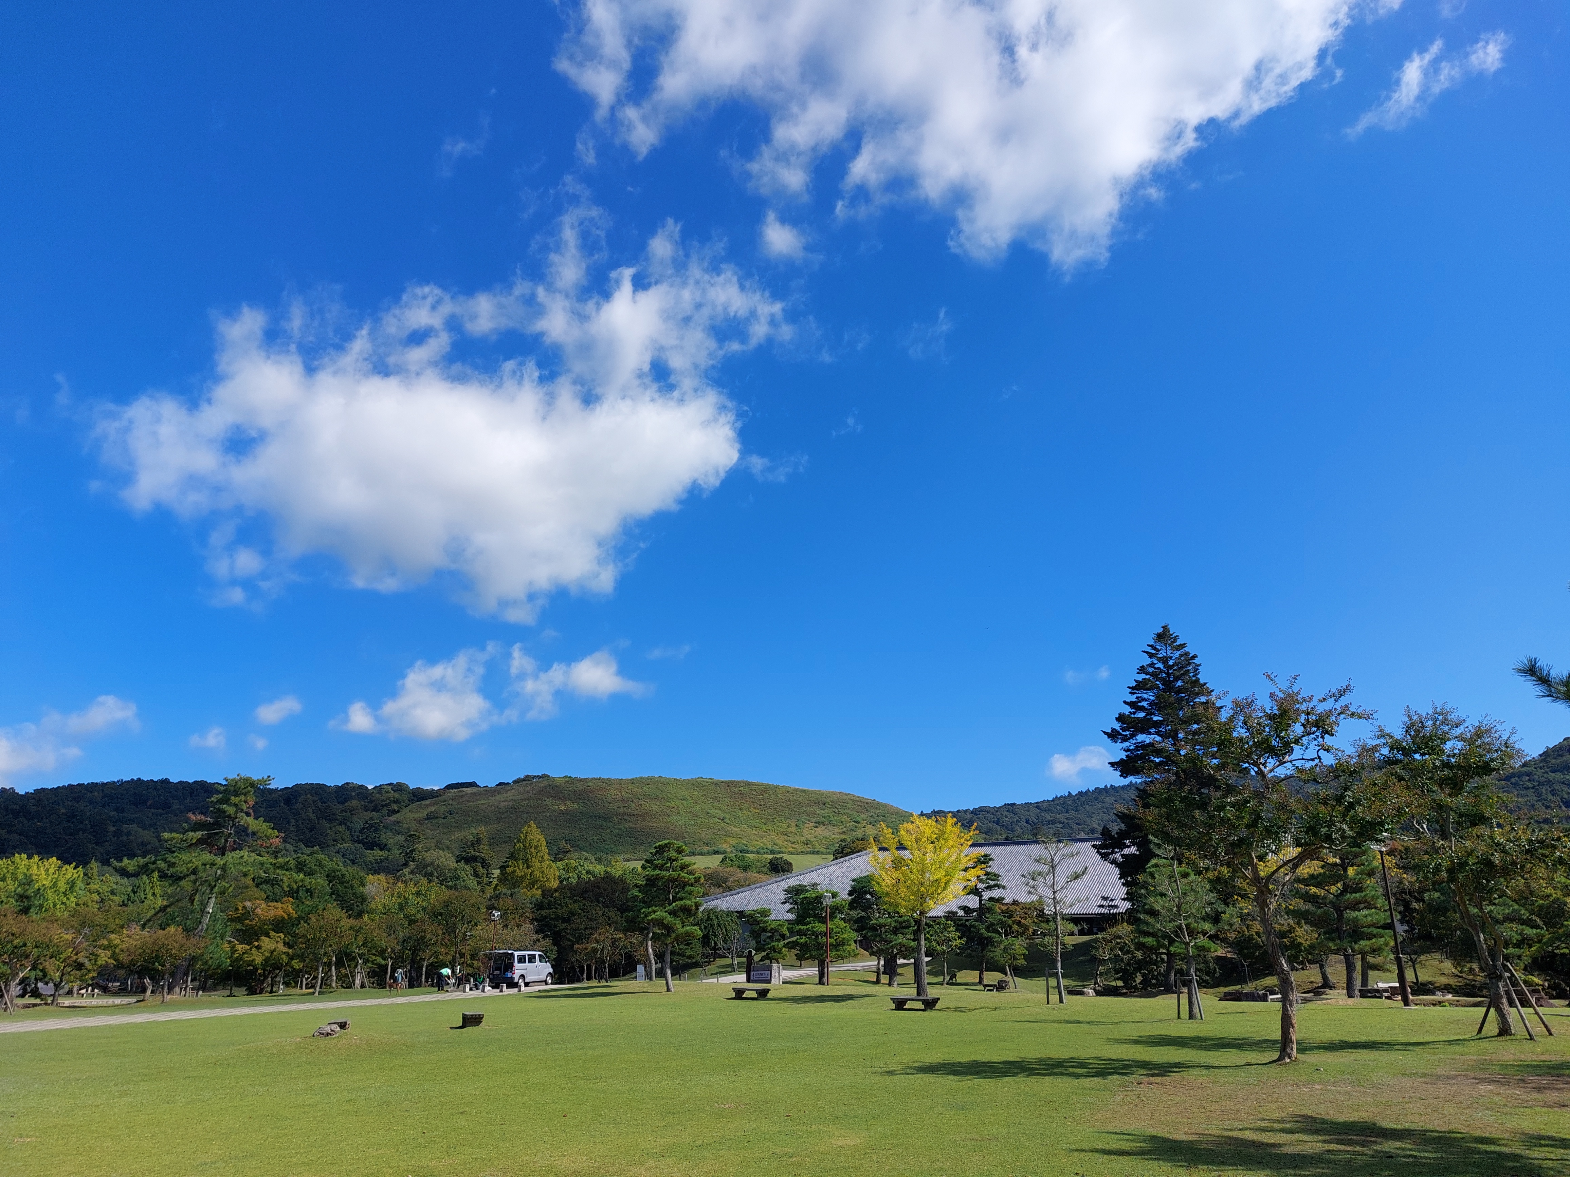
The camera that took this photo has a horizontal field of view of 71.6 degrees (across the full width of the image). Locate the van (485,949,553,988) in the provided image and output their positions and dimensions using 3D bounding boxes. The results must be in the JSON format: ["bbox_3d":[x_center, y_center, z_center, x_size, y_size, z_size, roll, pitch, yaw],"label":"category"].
[{"bbox_3d":[-14.974,21.724,62.192,1.680,1.920,4.250,-7,-20,20],"label":"van"}]

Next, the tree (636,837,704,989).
[{"bbox_3d":[-5.402,15.233,50.793,3.275,6.798,3.111,0,-19,0],"label":"tree"}]

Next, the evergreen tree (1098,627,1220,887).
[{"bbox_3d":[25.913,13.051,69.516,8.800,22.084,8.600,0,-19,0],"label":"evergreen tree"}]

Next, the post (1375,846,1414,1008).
[{"bbox_3d":[19.527,10.785,34.904,0.500,4.981,0.500,0,-19,0],"label":"post"}]

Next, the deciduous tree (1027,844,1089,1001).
[{"bbox_3d":[9.882,11.921,39.261,2.221,5.631,2.110,0,-19,0],"label":"deciduous tree"}]

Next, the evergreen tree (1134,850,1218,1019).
[{"bbox_3d":[10.605,9.284,29.385,2.295,4.325,2.180,0,-19,0],"label":"evergreen tree"}]

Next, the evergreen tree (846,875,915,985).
[{"bbox_3d":[5.182,18.571,59.175,3.746,5.822,3.559,0,-19,0],"label":"evergreen tree"}]

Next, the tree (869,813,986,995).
[{"bbox_3d":[5.513,12.157,41.816,4.545,6.835,4.317,0,-19,0],"label":"tree"}]

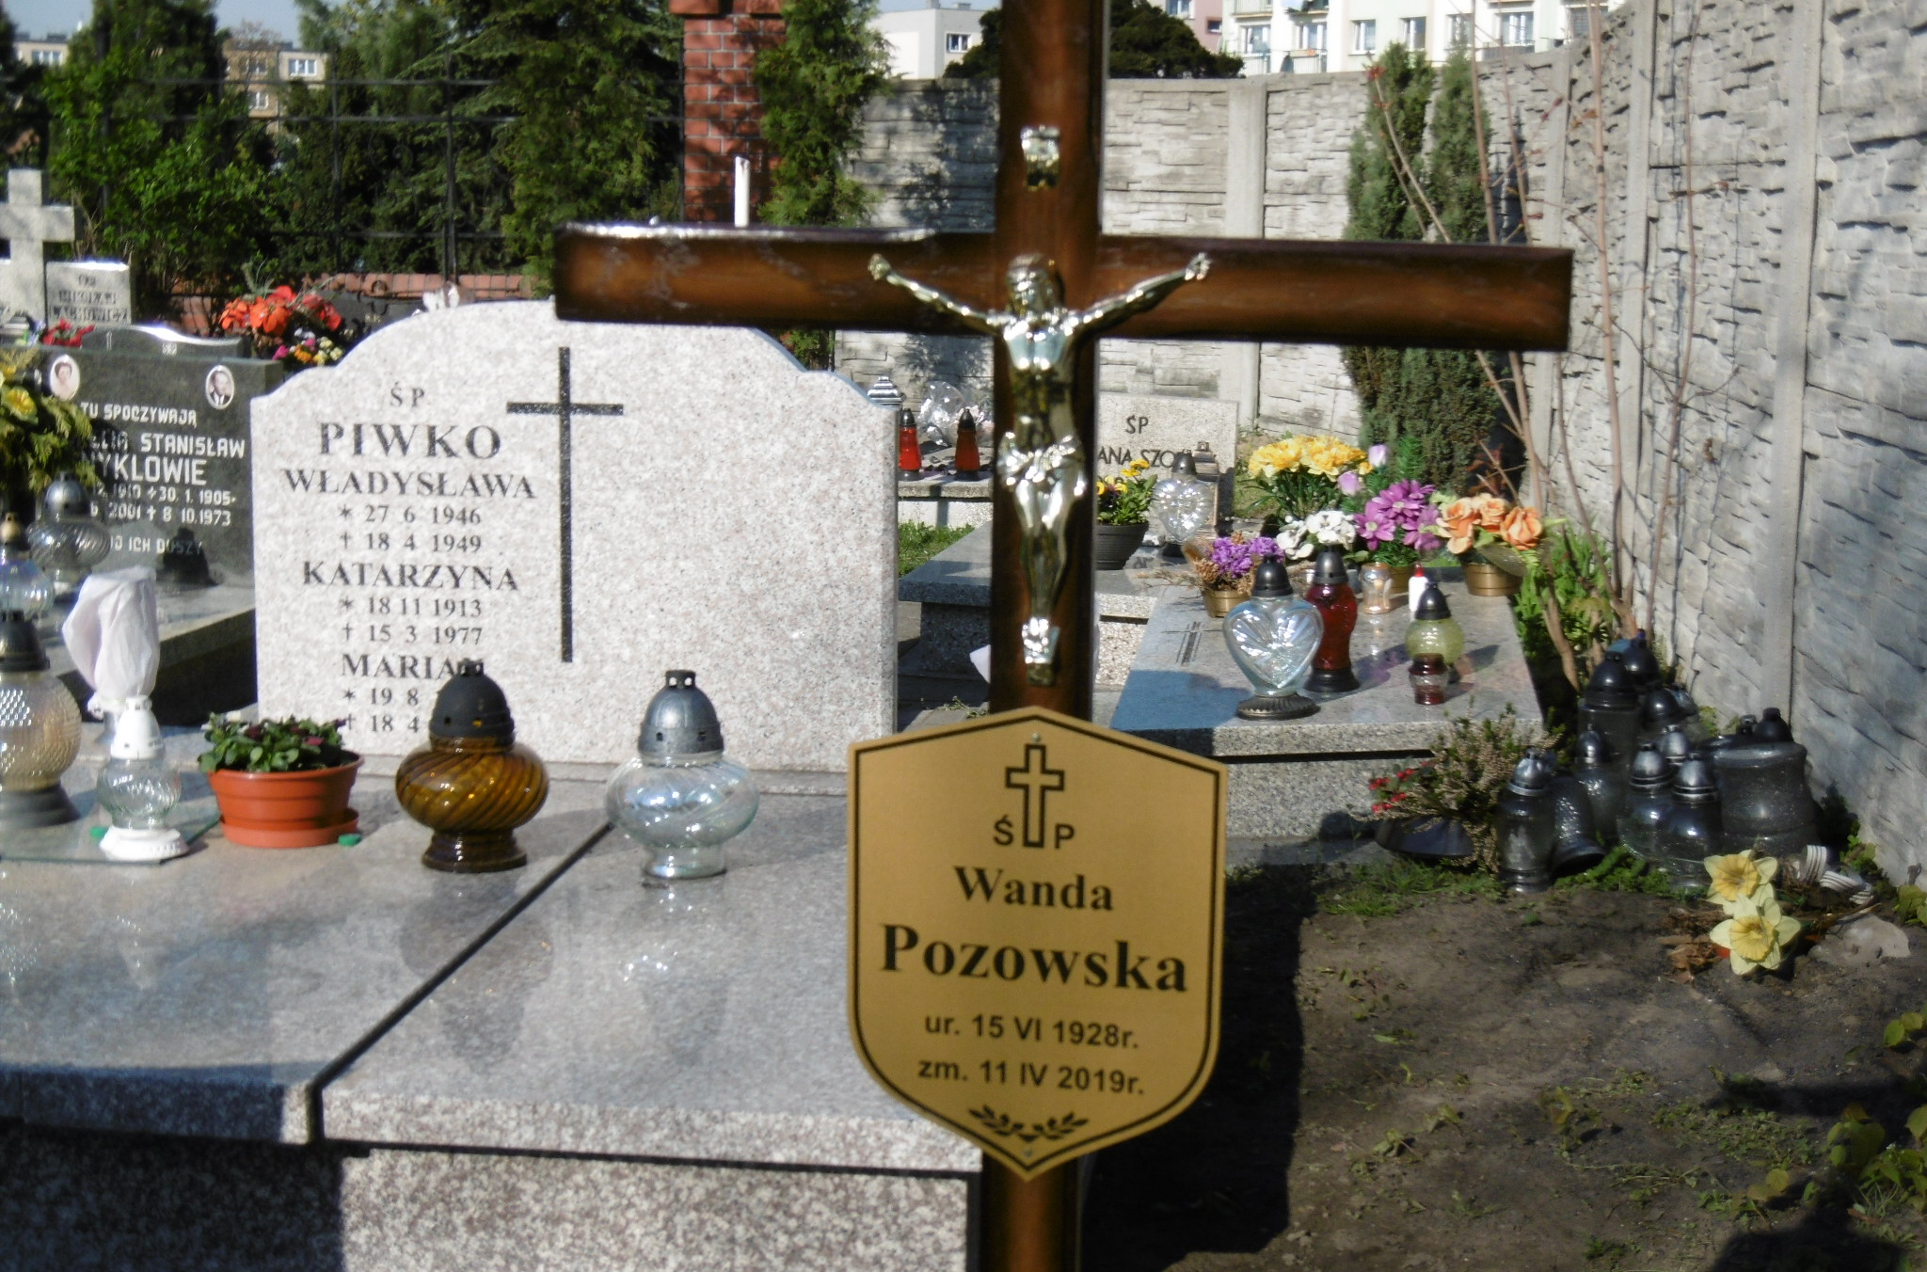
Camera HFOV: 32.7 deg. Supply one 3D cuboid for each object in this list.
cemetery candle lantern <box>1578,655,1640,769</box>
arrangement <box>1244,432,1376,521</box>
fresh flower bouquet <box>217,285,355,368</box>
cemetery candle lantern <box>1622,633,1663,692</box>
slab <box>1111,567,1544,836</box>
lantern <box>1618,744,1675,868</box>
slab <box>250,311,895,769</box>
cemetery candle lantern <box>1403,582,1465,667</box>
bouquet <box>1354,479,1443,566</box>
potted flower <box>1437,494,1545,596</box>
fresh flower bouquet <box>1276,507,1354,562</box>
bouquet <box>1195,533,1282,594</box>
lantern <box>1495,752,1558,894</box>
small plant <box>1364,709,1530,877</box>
[{"bbox_3d":[1.257,0.199,6.394,0.118,0.320,0.118,1,8,7],"label":"cemetery candle lantern"},{"bbox_3d":[0.754,-0.319,7.200,0.280,0.260,0.260,1,8,0],"label":"arrangement"},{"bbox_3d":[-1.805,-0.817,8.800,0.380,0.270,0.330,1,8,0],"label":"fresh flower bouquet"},{"bbox_3d":[1.329,0.138,6.450,0.110,0.280,0.110,1,8,0],"label":"cemetery candle lantern"},{"bbox_3d":[0.793,0.120,7.109,0.816,0.266,1.781,1,8,7],"label":"slab"},{"bbox_3d":[1.174,0.285,5.605,0.105,0.202,0.105,2,9,12],"label":"lantern"},{"bbox_3d":[-0.568,-0.152,4.779,0.955,0.669,0.080,2,8,10],"label":"slab"},{"bbox_3d":[0.856,-0.012,5.938,0.106,0.165,0.106,2,8,8],"label":"cemetery candle lantern"},{"bbox_3d":[1.023,-0.268,7.739,0.213,0.209,0.200,1,8,7],"label":"bouquet"},{"bbox_3d":[1.074,-0.189,6.705,0.218,0.198,0.185,2,9,9],"label":"potted flower"},{"bbox_3d":[0.751,-0.204,7.020,0.180,0.150,0.170,1,8,0],"label":"fresh flower bouquet"},{"bbox_3d":[0.569,-0.151,6.800,0.175,0.130,0.160,1,8,0],"label":"bouquet"},{"bbox_3d":[0.996,0.325,5.806,0.105,0.247,0.105,1,8,7],"label":"lantern"},{"bbox_3d":[0.835,0.255,5.601,0.277,0.259,0.222,2,8,9],"label":"small plant"}]

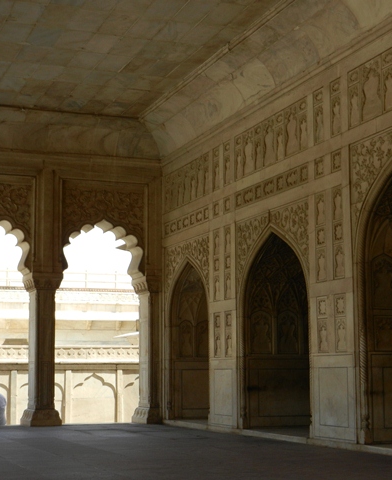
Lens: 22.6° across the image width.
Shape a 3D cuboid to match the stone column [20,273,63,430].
[{"bbox_3d":[-3.325,2.351,21.082,0.658,3.199,0.909,3,-8,-21],"label":"stone column"}]

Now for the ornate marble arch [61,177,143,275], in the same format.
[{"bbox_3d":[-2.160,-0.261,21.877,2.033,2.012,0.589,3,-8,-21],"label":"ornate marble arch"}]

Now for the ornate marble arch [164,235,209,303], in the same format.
[{"bbox_3d":[-0.183,0.546,20.137,0.128,1.059,2.589,3,-8,-21],"label":"ornate marble arch"}]

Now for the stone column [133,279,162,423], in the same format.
[{"bbox_3d":[-1.158,2.458,21.930,0.332,3.199,0.931,3,-8,-21],"label":"stone column"}]

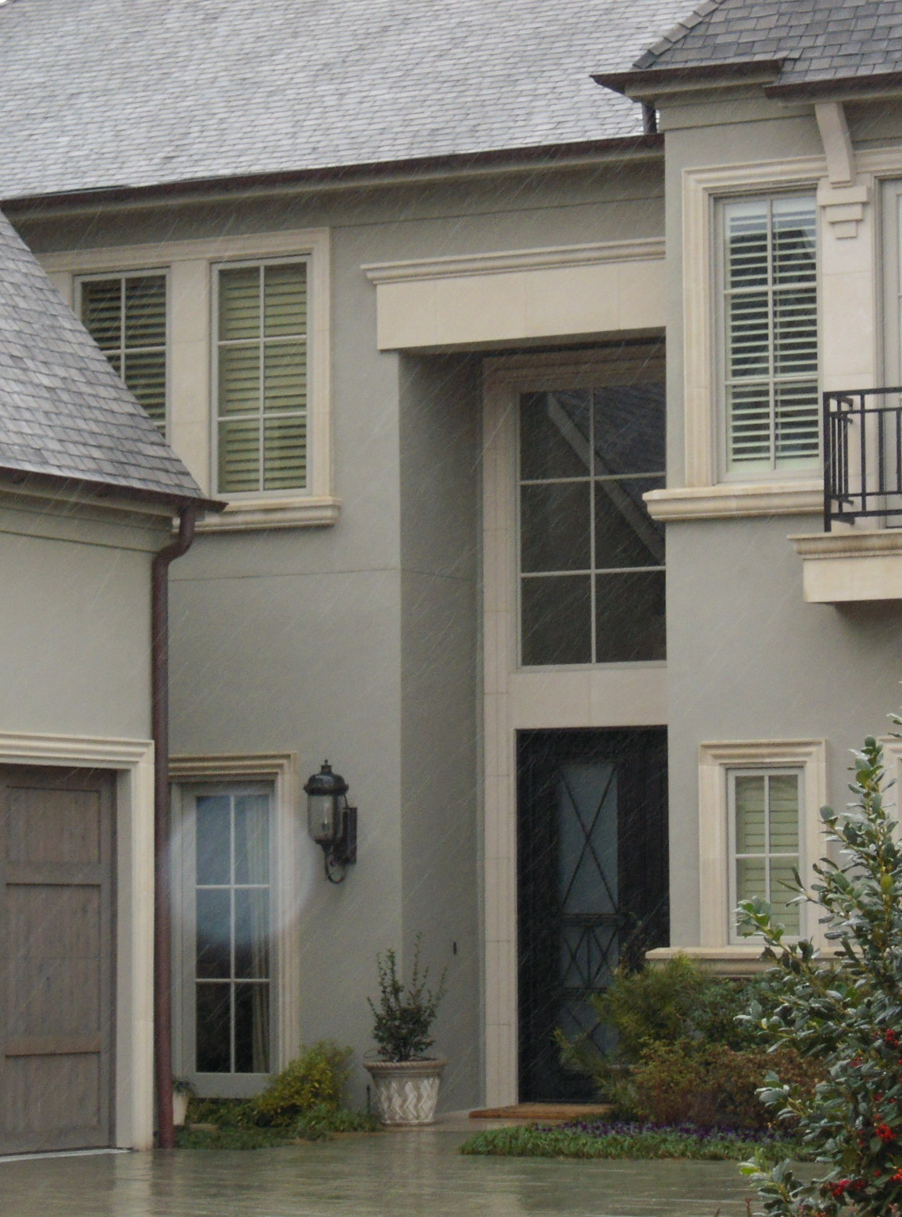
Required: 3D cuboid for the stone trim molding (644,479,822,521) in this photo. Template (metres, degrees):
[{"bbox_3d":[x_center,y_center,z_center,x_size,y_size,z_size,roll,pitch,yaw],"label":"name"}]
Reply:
[{"bbox_3d":[1.895,-0.713,30.087,1.333,0.223,0.125,-3,-5,29],"label":"stone trim molding"}]

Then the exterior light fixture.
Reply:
[{"bbox_3d":[-0.809,1.482,31.851,0.315,0.856,0.517,-3,-5,29],"label":"exterior light fixture"}]

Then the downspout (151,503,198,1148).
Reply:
[{"bbox_3d":[-1.759,1.393,29.435,0.310,4.105,0.120,-3,-5,29],"label":"downspout"}]

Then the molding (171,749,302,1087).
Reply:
[{"bbox_3d":[-1.663,2.359,33.709,1.286,2.582,0.141,-3,-5,29],"label":"molding"}]

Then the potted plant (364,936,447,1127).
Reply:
[{"bbox_3d":[-0.314,2.899,31.695,0.586,1.324,0.586,0,-4,0],"label":"potted plant"}]

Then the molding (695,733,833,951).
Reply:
[{"bbox_3d":[2.087,1.601,30.784,0.944,1.399,0.121,-3,-5,29],"label":"molding"}]

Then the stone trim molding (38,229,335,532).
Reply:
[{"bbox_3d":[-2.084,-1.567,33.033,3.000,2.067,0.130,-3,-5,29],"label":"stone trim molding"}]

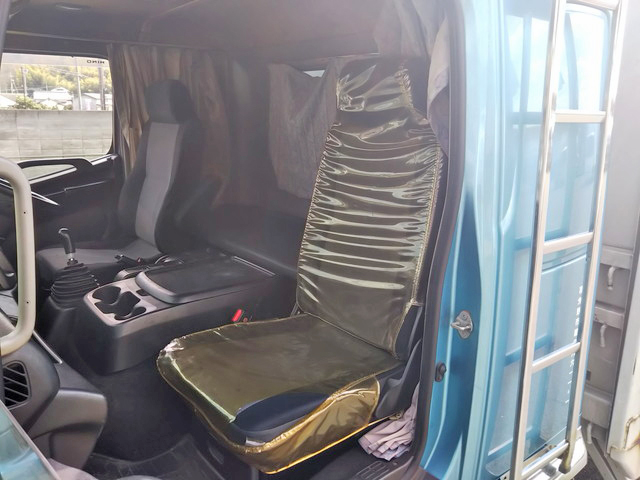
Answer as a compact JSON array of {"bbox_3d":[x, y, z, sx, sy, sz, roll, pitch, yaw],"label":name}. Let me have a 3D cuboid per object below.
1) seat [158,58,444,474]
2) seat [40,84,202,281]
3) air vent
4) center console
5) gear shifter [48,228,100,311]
[{"bbox_3d":[-0.028,-0.024,1.425,0.718,0.844,0.543,-11,17,-34],"label":"seat"},{"bbox_3d":[-0.853,-0.198,2.512,0.815,0.999,0.514,-11,17,-34],"label":"seat"},{"bbox_3d":[-0.418,0.199,0.750,0.047,0.072,0.024,-11,17,-34],"label":"air vent"},{"bbox_3d":[-0.468,0.192,1.841,0.582,0.213,0.466,-11,17,-34],"label":"center console"},{"bbox_3d":[-0.847,0.090,1.885,0.165,0.281,0.165,-11,17,-34],"label":"gear shifter"}]

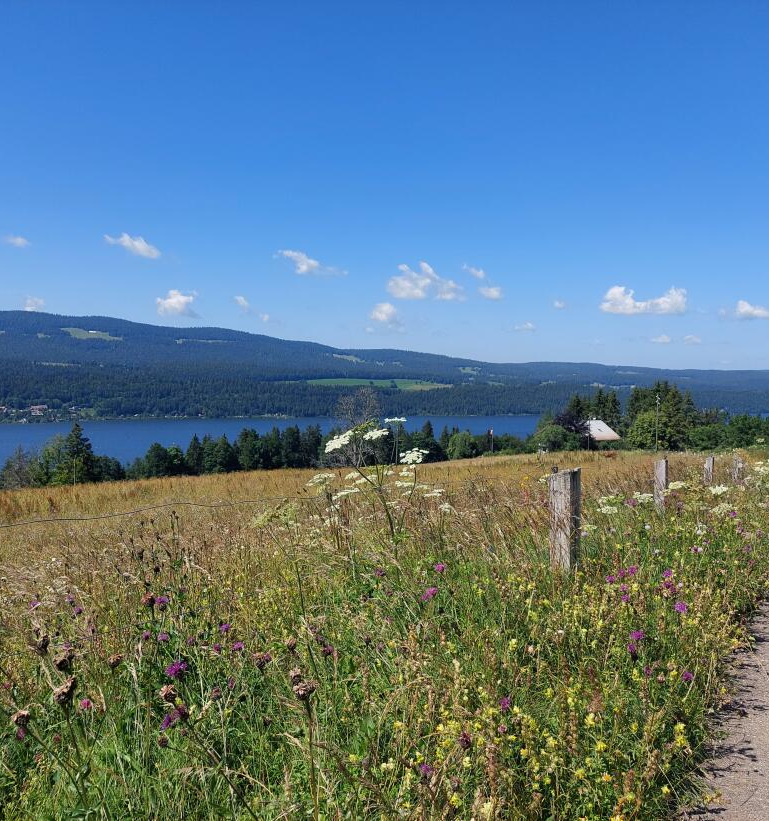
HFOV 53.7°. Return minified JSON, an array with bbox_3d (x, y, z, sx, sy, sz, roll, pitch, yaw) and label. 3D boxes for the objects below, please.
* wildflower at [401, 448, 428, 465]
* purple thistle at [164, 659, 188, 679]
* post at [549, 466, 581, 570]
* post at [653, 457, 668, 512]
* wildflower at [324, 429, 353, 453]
[{"bbox_3d":[0.088,0.139,2.300,0.085,0.028,0.085,-6,19,0],"label":"wildflower"},{"bbox_3d":[-0.409,0.510,1.500,0.043,0.038,0.043,-18,18,0],"label":"purple thistle"},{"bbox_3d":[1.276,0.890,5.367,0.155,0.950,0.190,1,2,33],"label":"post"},{"bbox_3d":[3.854,1.152,10.617,0.155,0.950,0.190,1,2,30],"label":"post"},{"bbox_3d":[-0.139,0.094,2.300,0.100,0.034,0.095,-31,16,0],"label":"wildflower"}]

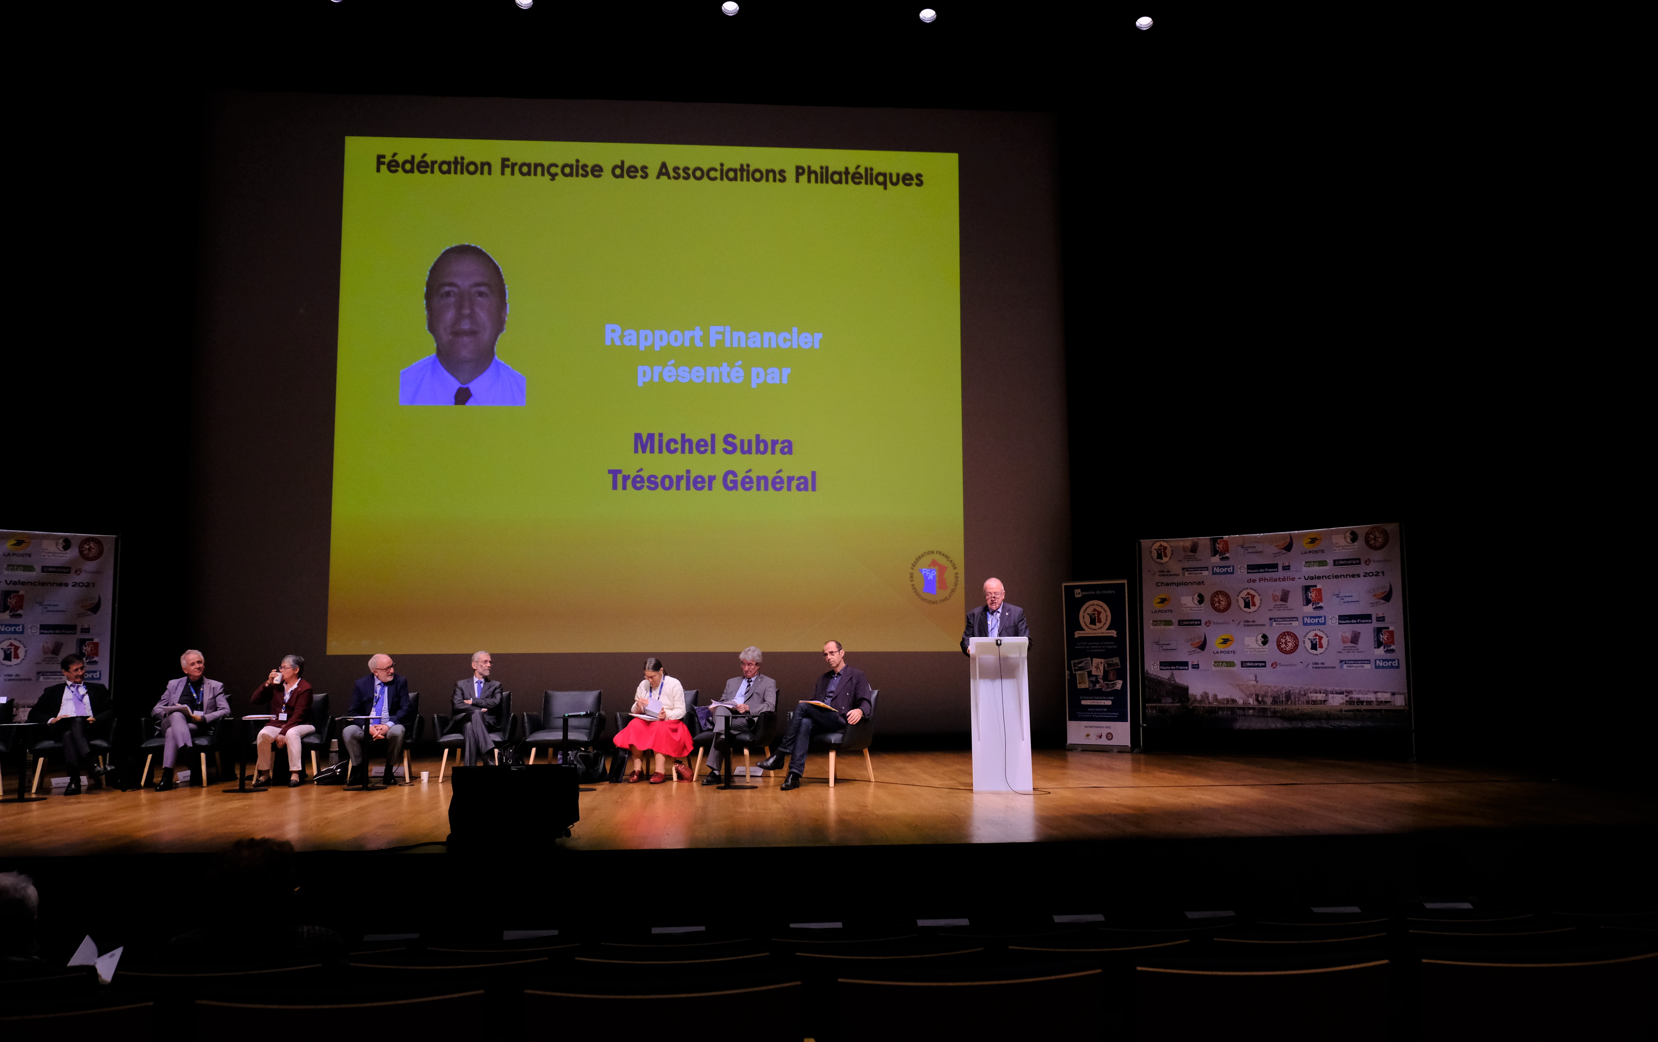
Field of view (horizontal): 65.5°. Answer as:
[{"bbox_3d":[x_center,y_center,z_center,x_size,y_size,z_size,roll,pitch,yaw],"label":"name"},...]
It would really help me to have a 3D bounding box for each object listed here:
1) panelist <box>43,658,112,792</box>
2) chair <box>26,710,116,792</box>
[{"bbox_3d":[-6.515,1.731,11.205,0.620,1.190,0.850,3,-7,-25],"label":"panelist"},{"bbox_3d":[-6.646,1.946,11.361,0.680,0.800,0.660,3,-7,-28],"label":"chair"}]

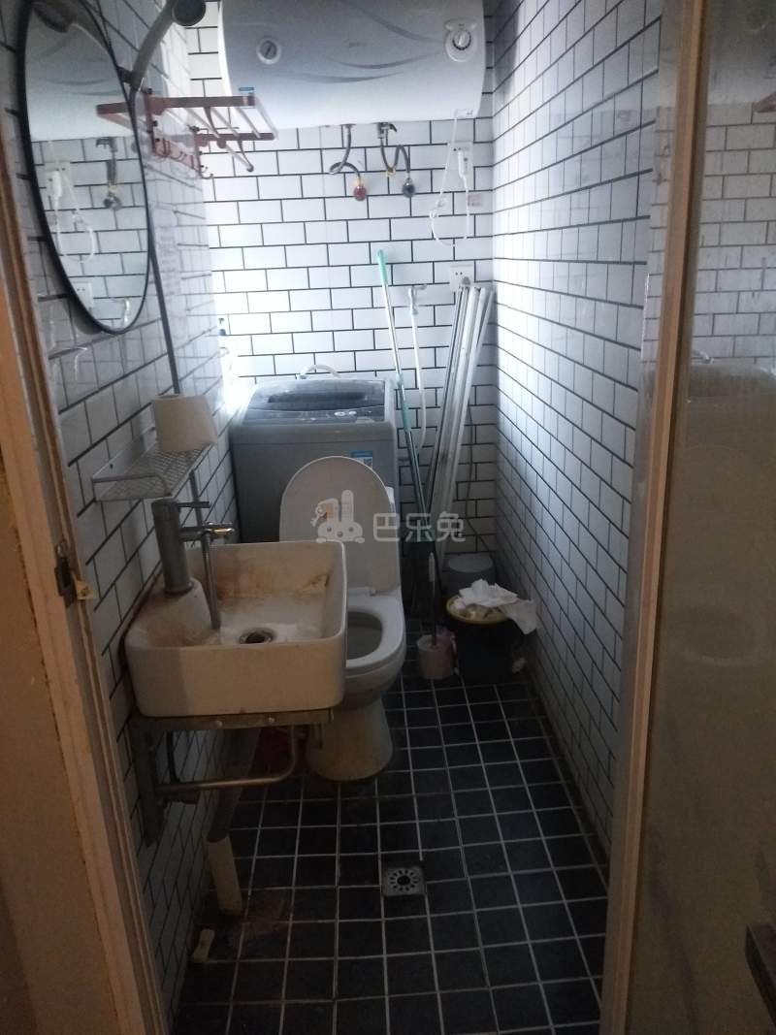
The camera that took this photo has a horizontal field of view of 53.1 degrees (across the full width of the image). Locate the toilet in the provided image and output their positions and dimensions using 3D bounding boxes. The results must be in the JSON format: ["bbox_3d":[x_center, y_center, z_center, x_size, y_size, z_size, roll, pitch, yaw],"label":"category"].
[{"bbox_3d":[-0.132,0.268,2.221,0.362,0.816,0.670,-3,19,-2],"label":"toilet"}]

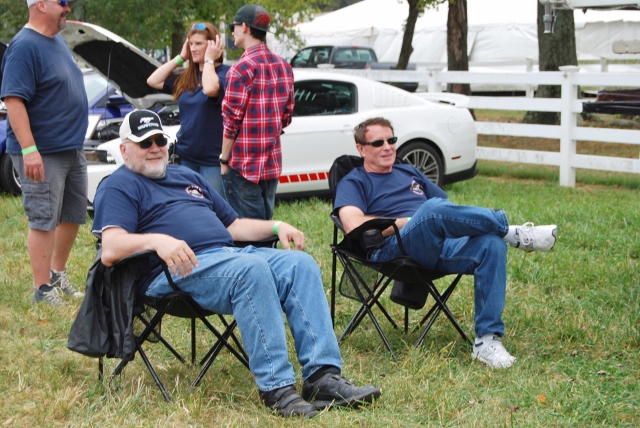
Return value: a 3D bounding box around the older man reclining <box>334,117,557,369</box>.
[{"bbox_3d":[0.555,0.101,6.098,1.020,1.130,0.620,5,8,40],"label":"older man reclining"}]

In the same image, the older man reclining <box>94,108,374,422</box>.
[{"bbox_3d":[-0.370,0.169,5.296,1.050,1.170,0.800,6,9,45],"label":"older man reclining"}]

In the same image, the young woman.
[{"bbox_3d":[-0.760,-0.300,7.461,0.500,1.630,0.400,4,7,30],"label":"young woman"}]

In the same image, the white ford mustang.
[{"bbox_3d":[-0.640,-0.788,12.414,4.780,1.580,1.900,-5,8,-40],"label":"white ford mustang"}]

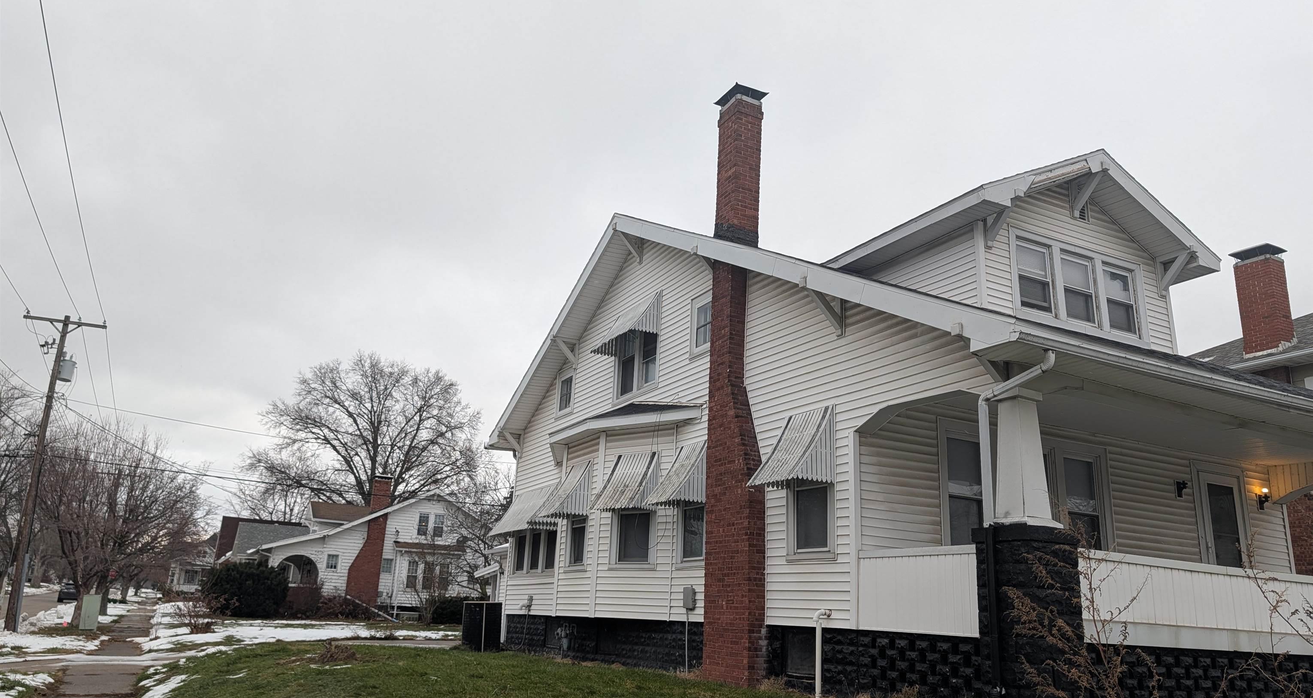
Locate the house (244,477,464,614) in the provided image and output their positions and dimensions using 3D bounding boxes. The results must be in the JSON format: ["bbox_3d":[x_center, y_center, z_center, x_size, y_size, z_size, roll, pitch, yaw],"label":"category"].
[{"bbox_3d":[-14.926,10.841,49.482,12.660,6.670,8.700,11,-18,-25],"label":"house"}]

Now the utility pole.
[{"bbox_3d":[-20.243,3.837,29.890,2.450,10.348,0.600,8,-17,-26],"label":"utility pole"}]

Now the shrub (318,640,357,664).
[{"bbox_3d":[-5.884,5.536,16.771,0.720,0.400,0.640,11,-18,-25],"label":"shrub"}]

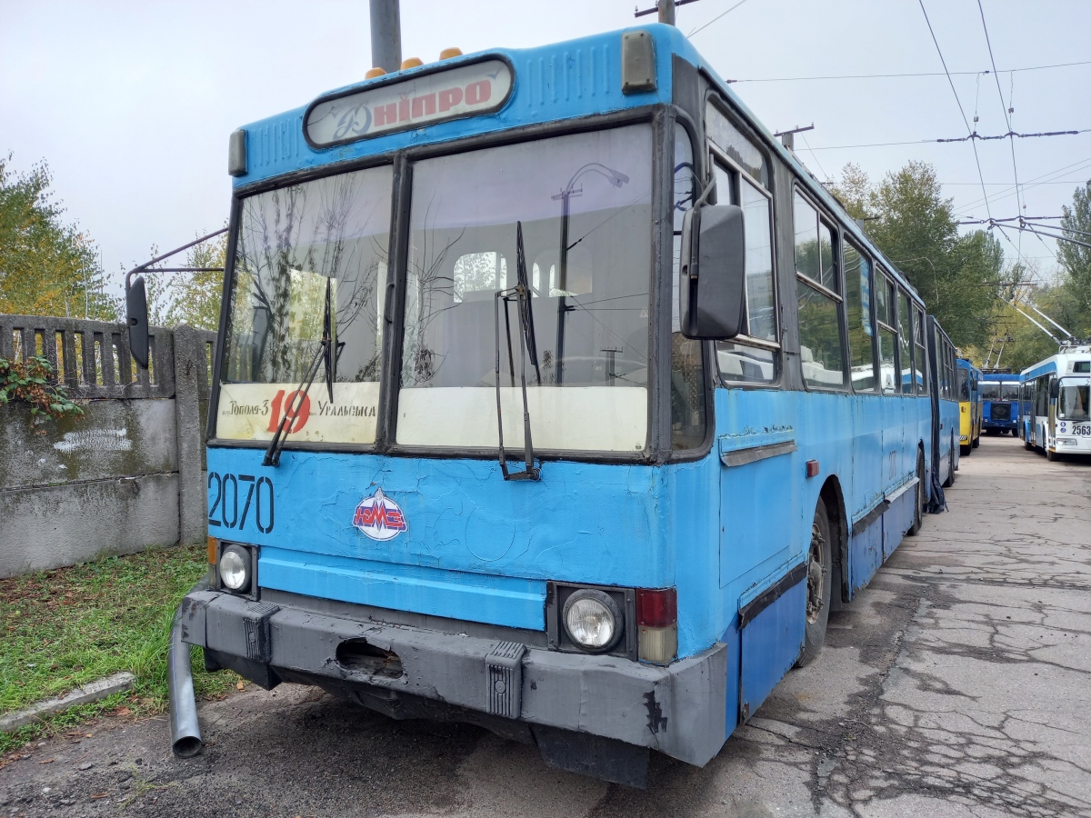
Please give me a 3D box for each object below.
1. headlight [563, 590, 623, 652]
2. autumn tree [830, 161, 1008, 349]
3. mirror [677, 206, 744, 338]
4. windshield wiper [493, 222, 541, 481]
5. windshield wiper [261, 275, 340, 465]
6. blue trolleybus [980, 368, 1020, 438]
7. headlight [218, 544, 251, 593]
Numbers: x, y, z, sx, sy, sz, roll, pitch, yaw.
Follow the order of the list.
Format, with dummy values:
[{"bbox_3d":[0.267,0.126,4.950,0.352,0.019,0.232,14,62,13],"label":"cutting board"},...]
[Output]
[{"bbox_3d":[0.160,0.724,2.700,0.210,0.210,0.110,0,1,30],"label":"headlight"},{"bbox_3d":[23.700,-7.300,50.000,10.500,16.900,10.000,0,1,30],"label":"autumn tree"},{"bbox_3d":[0.516,-0.422,2.430,0.200,0.410,0.090,0,1,16],"label":"mirror"},{"bbox_3d":[-0.091,-0.220,2.840,0.200,0.950,0.080,0,-5,30],"label":"windshield wiper"},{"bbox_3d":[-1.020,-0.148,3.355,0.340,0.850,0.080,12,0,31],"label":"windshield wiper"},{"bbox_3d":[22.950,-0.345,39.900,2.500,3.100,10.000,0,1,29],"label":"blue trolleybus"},{"bbox_3d":[-1.426,0.733,3.620,0.210,0.210,0.110,0,1,30],"label":"headlight"}]

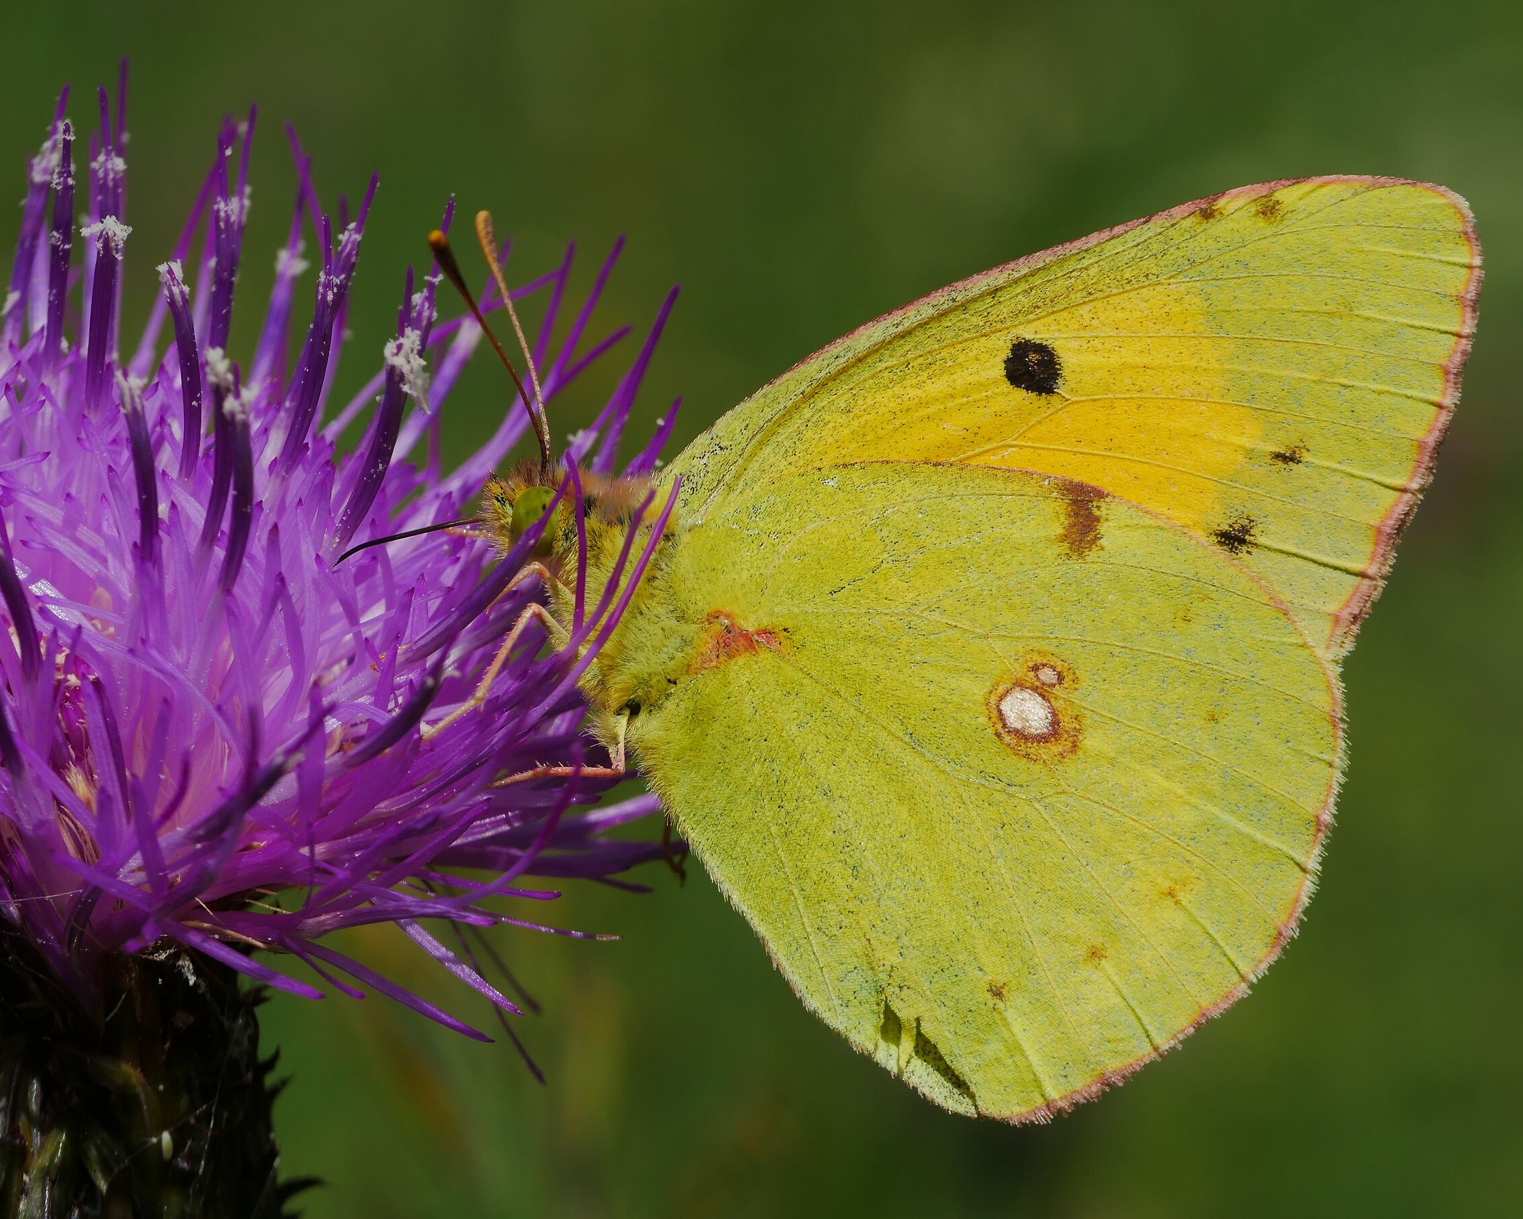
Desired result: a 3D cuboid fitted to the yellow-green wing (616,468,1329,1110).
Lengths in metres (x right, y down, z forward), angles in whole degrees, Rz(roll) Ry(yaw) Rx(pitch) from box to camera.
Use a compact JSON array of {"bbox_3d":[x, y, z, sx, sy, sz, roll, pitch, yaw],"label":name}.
[{"bbox_3d":[0.006,0.005,0.166,0.021,0.019,0.003,0,0,0],"label":"yellow-green wing"}]

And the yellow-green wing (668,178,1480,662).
[{"bbox_3d":[0.009,-0.006,0.166,0.024,0.014,0.003,0,0,0],"label":"yellow-green wing"}]

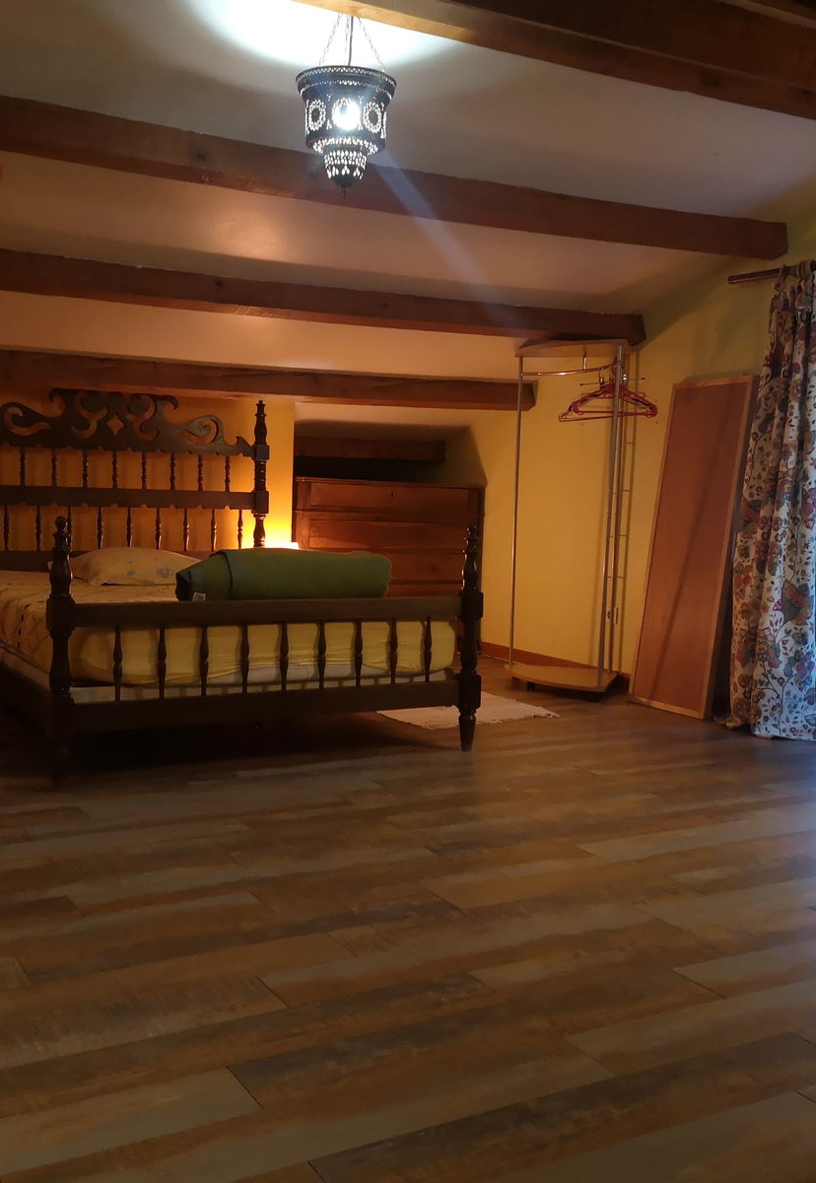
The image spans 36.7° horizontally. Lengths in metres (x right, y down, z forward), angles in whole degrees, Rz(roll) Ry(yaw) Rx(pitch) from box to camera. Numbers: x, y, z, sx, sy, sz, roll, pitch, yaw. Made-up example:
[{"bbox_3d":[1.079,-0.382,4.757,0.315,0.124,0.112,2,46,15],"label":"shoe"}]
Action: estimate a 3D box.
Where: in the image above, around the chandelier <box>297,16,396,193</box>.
[{"bbox_3d":[-0.180,-1.438,3.616,0.286,0.520,0.286,1,5,0],"label":"chandelier"}]

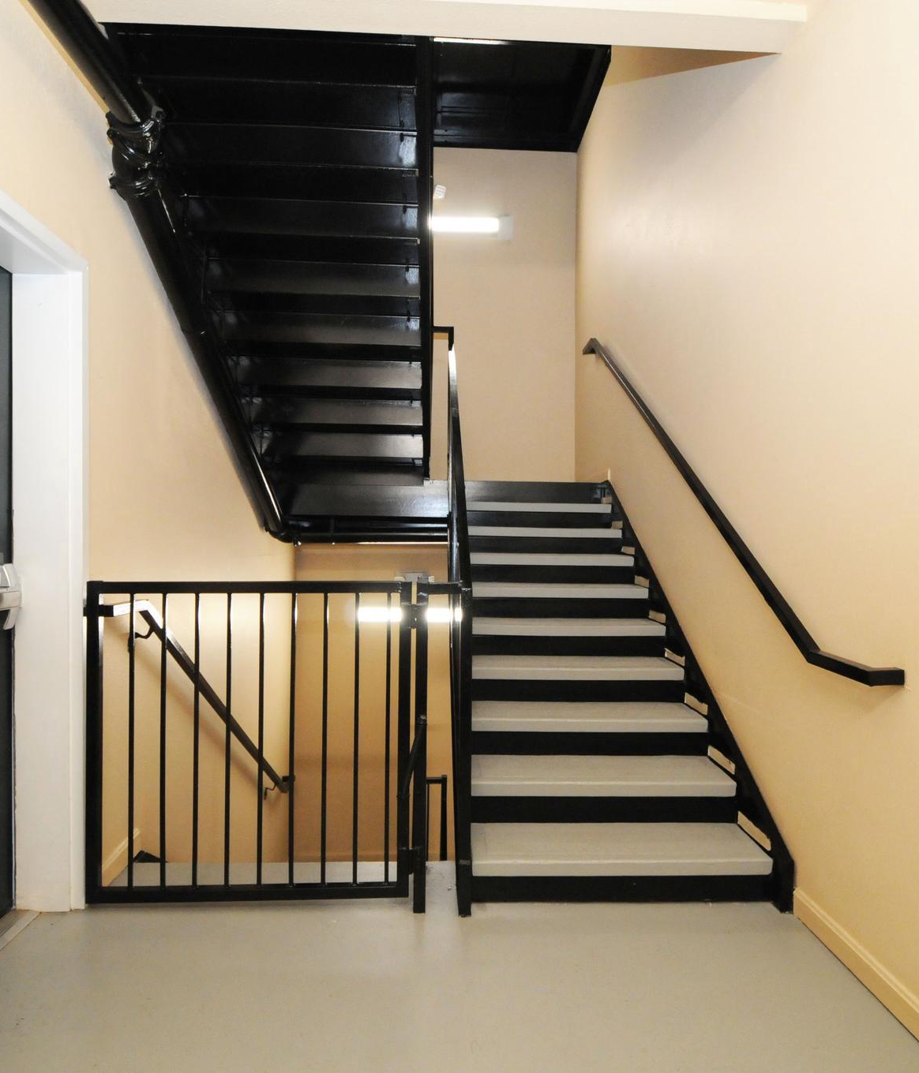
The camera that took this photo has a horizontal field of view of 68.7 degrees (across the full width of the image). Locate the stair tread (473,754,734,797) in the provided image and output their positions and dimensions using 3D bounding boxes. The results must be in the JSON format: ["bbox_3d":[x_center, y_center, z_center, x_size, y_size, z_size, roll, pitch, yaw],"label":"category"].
[{"bbox_3d":[0.538,0.949,2.660,1.017,0.049,0.281,1,1,-2],"label":"stair tread"}]

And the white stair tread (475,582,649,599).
[{"bbox_3d":[0.515,0.304,3.754,1.008,0.050,0.287,0,1,-2],"label":"white stair tread"}]

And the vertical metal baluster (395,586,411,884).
[{"bbox_3d":[-0.183,0.666,2.216,0.036,1.028,0.036,0,1,-2],"label":"vertical metal baluster"}]

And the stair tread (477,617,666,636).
[{"bbox_3d":[0.523,0.464,3.492,1.017,0.049,0.281,1,1,-2],"label":"stair tread"}]

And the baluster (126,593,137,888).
[{"bbox_3d":[-1.050,0.650,2.153,0.016,0.948,0.016,1,1,-4],"label":"baluster"}]

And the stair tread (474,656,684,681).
[{"bbox_3d":[0.527,0.629,3.215,1.008,0.050,0.287,0,1,-2],"label":"stair tread"}]

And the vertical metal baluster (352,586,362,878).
[{"bbox_3d":[-0.339,0.666,2.212,0.018,0.963,0.018,0,1,-2],"label":"vertical metal baluster"}]

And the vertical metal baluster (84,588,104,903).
[{"bbox_3d":[-1.166,0.657,2.145,0.040,1.021,0.040,1,1,-4],"label":"vertical metal baluster"}]

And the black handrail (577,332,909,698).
[{"bbox_3d":[1.079,-0.559,3.573,0.085,0.187,4.121,1,29,-2],"label":"black handrail"}]

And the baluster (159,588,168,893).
[{"bbox_3d":[-0.964,0.666,2.195,0.018,0.962,0.018,0,1,-2],"label":"baluster"}]

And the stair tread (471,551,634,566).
[{"bbox_3d":[0.512,0.138,4.047,1.017,0.049,0.281,1,1,-2],"label":"stair tread"}]

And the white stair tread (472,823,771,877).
[{"bbox_3d":[0.546,1.115,2.405,1.008,0.050,0.287,0,1,-2],"label":"white stair tread"}]

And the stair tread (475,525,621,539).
[{"bbox_3d":[0.506,-0.025,4.324,1.017,0.049,0.281,1,1,-2],"label":"stair tread"}]

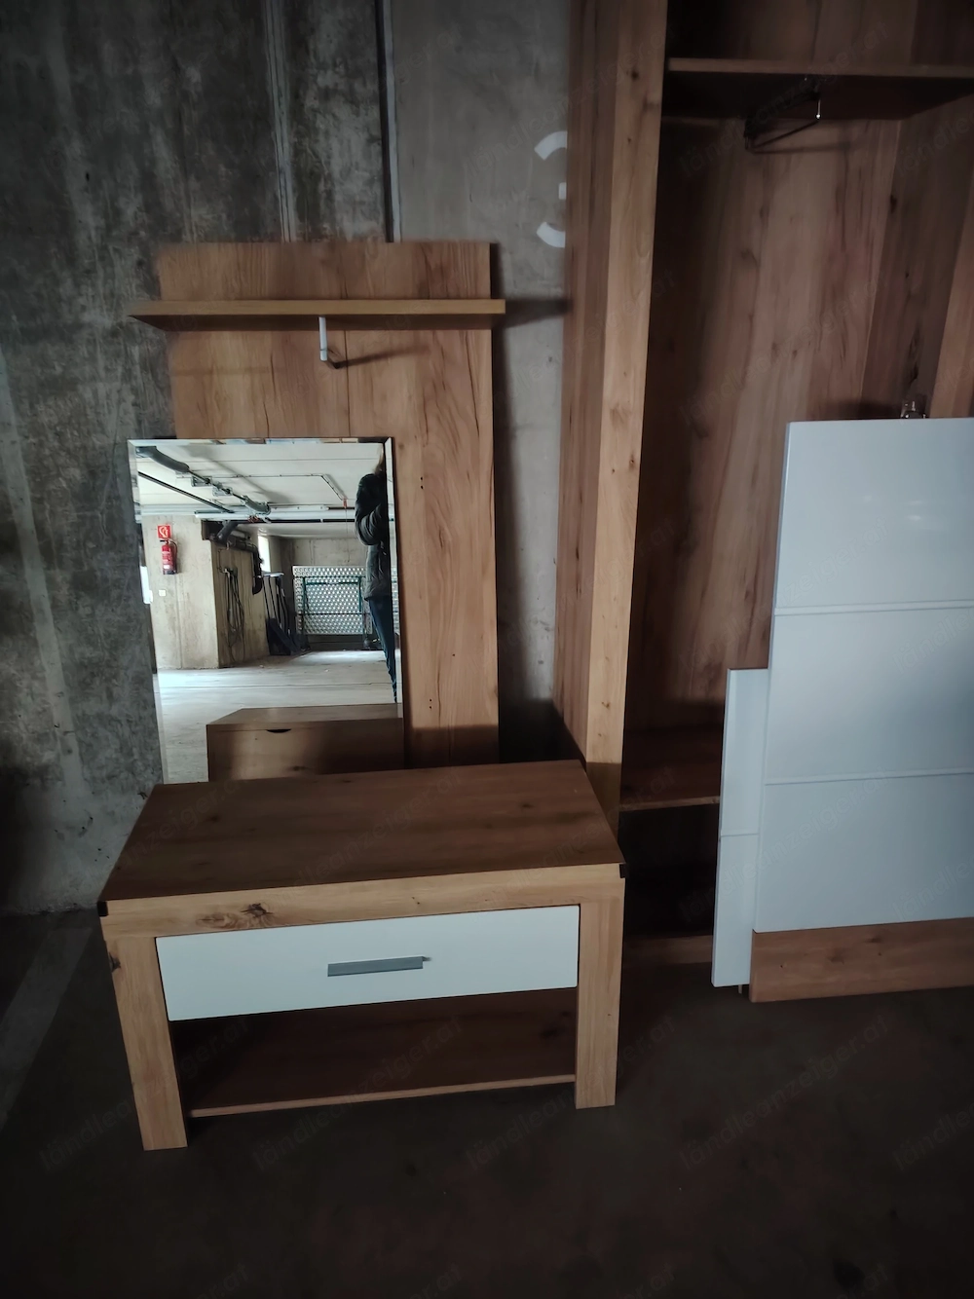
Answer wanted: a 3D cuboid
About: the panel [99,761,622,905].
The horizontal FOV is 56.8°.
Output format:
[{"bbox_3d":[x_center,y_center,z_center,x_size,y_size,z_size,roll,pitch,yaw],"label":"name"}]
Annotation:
[{"bbox_3d":[-0.210,0.330,1.651,0.850,0.033,0.382,-3,20,-6],"label":"panel"}]

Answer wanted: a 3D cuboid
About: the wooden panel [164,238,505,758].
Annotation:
[{"bbox_3d":[-0.308,-0.074,2.014,0.663,1.538,0.022,-3,15,-5],"label":"wooden panel"}]

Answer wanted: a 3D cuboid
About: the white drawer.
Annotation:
[{"bbox_3d":[-0.206,0.477,1.672,0.699,0.169,0.340,-3,20,-6],"label":"white drawer"}]

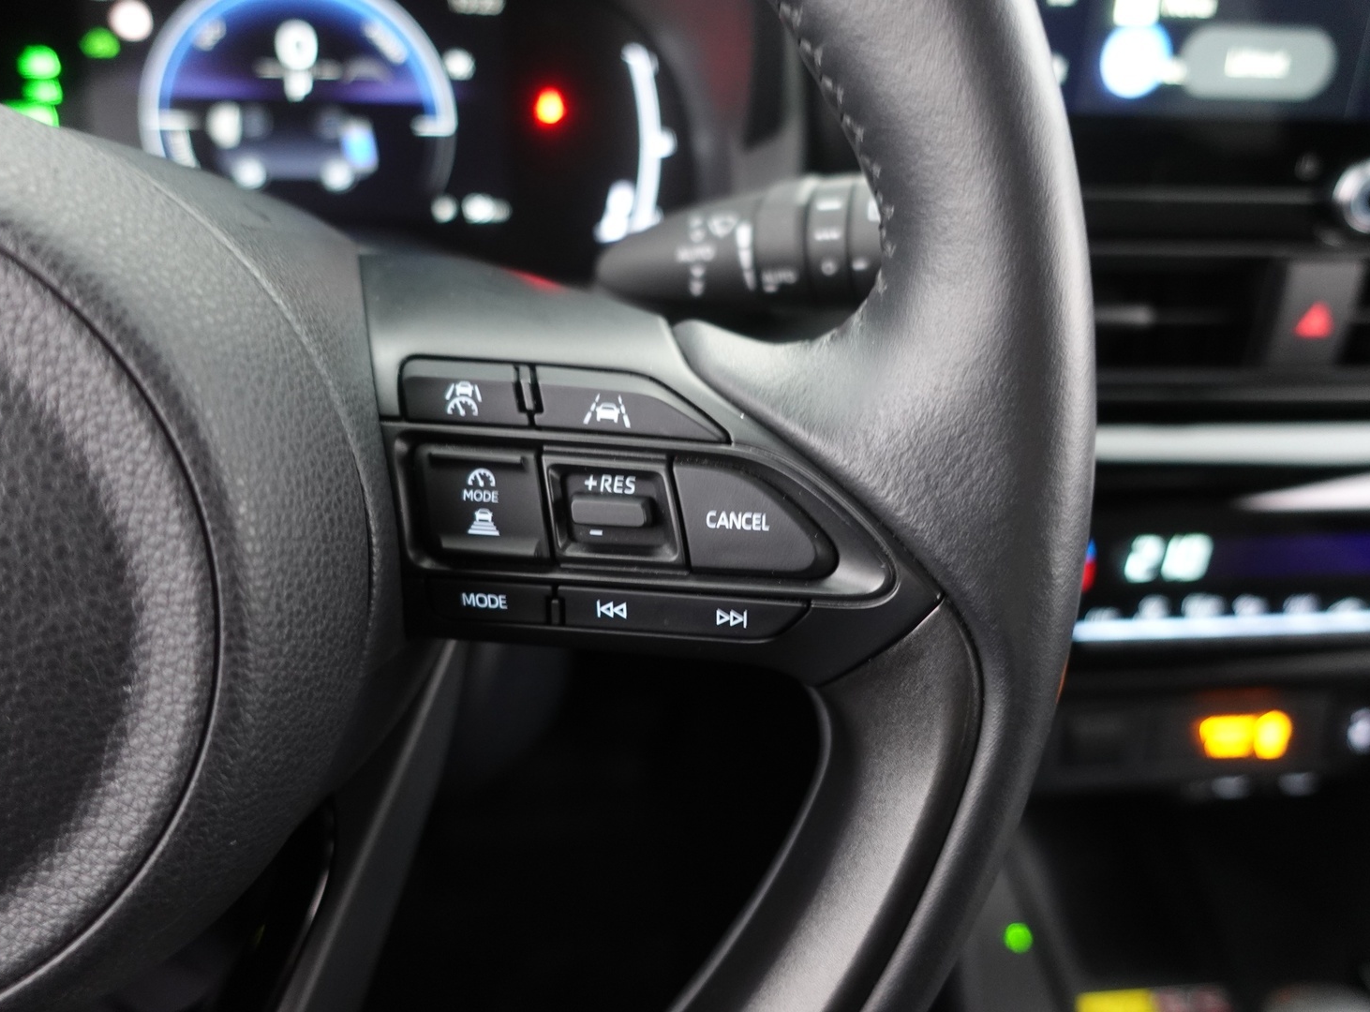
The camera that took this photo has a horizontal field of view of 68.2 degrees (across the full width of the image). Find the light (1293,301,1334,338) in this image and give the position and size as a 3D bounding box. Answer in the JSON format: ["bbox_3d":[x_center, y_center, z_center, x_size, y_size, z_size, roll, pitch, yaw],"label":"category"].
[{"bbox_3d":[0.221,-0.065,0.356,0.013,0.013,0.004,-1,18,-6],"label":"light"}]

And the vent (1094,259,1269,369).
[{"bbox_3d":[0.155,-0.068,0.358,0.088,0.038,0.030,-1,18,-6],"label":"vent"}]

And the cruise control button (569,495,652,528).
[{"bbox_3d":[-0.012,0.001,0.161,0.013,0.004,0.004,4,13,8],"label":"cruise control button"}]

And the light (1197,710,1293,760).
[{"bbox_3d":[0.209,0.086,0.378,0.034,0.017,0.005,-1,18,-6],"label":"light"}]

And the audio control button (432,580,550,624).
[{"bbox_3d":[-0.032,0.016,0.168,0.019,0.007,0.004,4,24,5],"label":"audio control button"}]

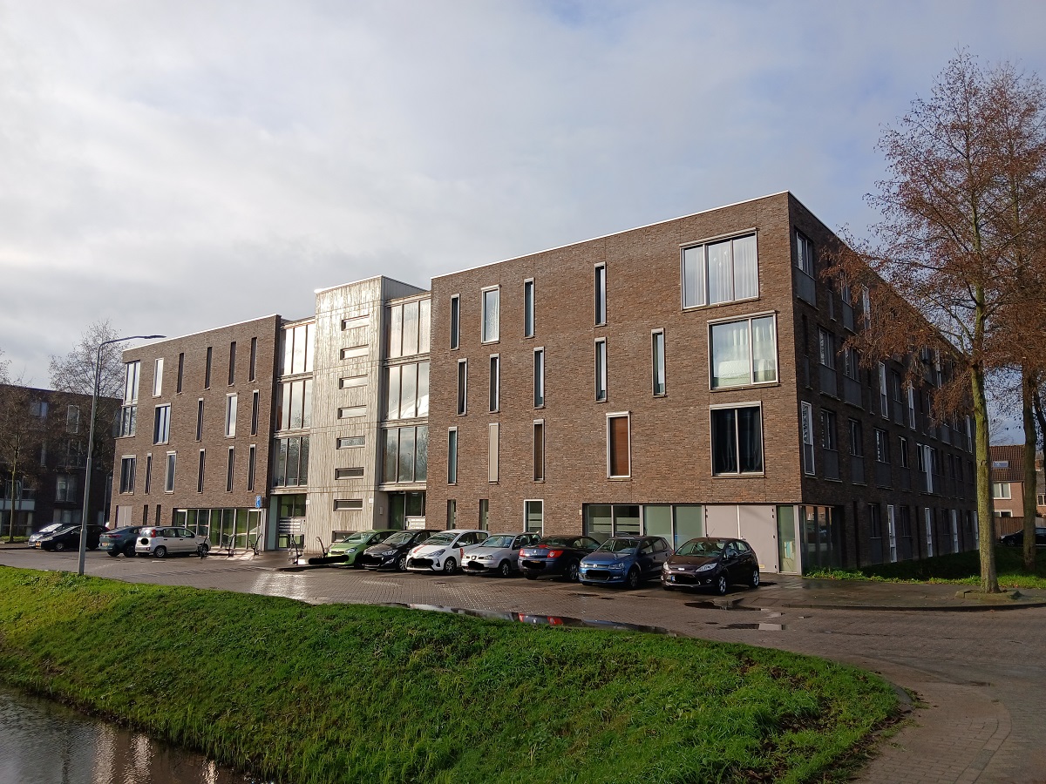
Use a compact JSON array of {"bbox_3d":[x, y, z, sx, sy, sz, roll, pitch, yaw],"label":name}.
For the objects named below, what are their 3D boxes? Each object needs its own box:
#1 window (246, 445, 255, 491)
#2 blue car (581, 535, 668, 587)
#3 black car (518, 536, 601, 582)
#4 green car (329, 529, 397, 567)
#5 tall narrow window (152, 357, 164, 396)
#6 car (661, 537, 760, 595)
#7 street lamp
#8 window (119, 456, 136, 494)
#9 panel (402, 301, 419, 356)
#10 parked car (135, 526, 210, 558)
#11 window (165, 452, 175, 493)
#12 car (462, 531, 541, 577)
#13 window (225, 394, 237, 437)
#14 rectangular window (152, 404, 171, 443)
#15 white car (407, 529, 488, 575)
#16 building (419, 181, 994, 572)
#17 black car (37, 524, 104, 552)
[{"bbox_3d":[-14.742,4.153,42.870,0.560,2.570,0.150,-6,-11,37],"label":"window"},{"bbox_3d":[3.270,5.244,24.463,1.690,1.470,3.970,-6,-11,36],"label":"blue car"},{"bbox_3d":[1.596,5.542,26.410,1.777,1.404,4.355,-6,-11,34],"label":"black car"},{"bbox_3d":[-6.444,6.530,33.029,1.670,1.480,3.570,-6,-11,37],"label":"green car"},{"bbox_3d":[-23.237,-0.898,50.157,0.998,2.504,0.150,-6,-11,37],"label":"tall narrow window"},{"bbox_3d":[5.501,5.028,22.950,1.750,1.480,3.950,-6,-11,36],"label":"car"},{"bbox_3d":[-13.640,2.021,26.896,0.280,8.260,2.250,-6,-11,37],"label":"street lamp"},{"bbox_3d":[-25.555,5.396,50.928,1.844,2.505,0.150,-6,-11,37],"label":"window"},{"bbox_3d":[-5.439,-3.048,37.928,1.150,2.600,0.080,-6,-11,37],"label":"panel"},{"bbox_3d":[-17.769,7.647,40.196,1.650,1.550,3.600,-6,-11,35],"label":"parked car"},{"bbox_3d":[-21.385,4.902,47.823,1.026,2.533,0.150,-6,-11,37],"label":"window"},{"bbox_3d":[-0.552,5.599,27.181,1.640,1.460,3.540,-6,-11,36],"label":"car"},{"bbox_3d":[-16.551,1.354,44.695,1.053,2.518,0.150,-6,-11,37],"label":"window"},{"bbox_3d":[-22.515,2.018,49.143,1.786,2.563,0.150,-6,-11,37],"label":"rectangular window"},{"bbox_3d":[-2.616,5.999,29.598,1.740,1.510,3.945,-6,-11,34],"label":"white car"},{"bbox_3d":[13.880,2.615,46.070,17.000,12.900,37.900,-6,-11,37],"label":"building"},{"bbox_3d":[-28.486,9.030,48.955,1.760,1.530,4.050,-4,-10,24],"label":"black car"}]

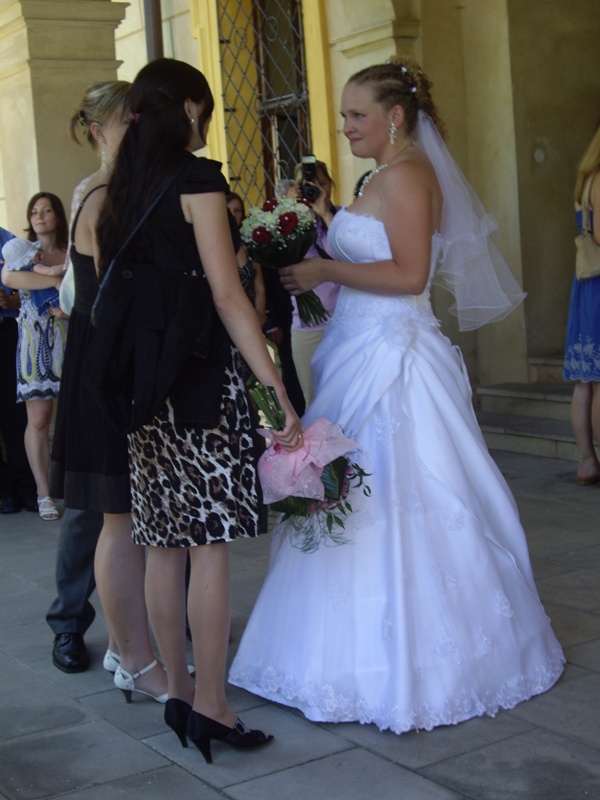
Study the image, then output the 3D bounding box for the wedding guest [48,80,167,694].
[{"bbox_3d":[-0.494,-0.017,3.592,0.400,1.741,0.450,-6,6,-22],"label":"wedding guest"}]

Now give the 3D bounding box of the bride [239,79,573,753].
[{"bbox_3d":[0.226,-0.060,3.552,0.980,1.743,0.920,-4,6,-6],"label":"bride"}]

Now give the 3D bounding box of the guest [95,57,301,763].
[{"bbox_3d":[-0.262,0.036,3.104,0.400,1.705,0.470,-8,7,-37],"label":"guest"}]

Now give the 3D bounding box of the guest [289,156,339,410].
[{"bbox_3d":[0.118,-0.266,5.915,0.500,1.687,0.420,-3,6,8],"label":"guest"}]

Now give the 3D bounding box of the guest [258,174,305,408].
[{"bbox_3d":[-0.055,-0.258,6.218,0.380,1.633,0.500,0,7,35],"label":"guest"}]

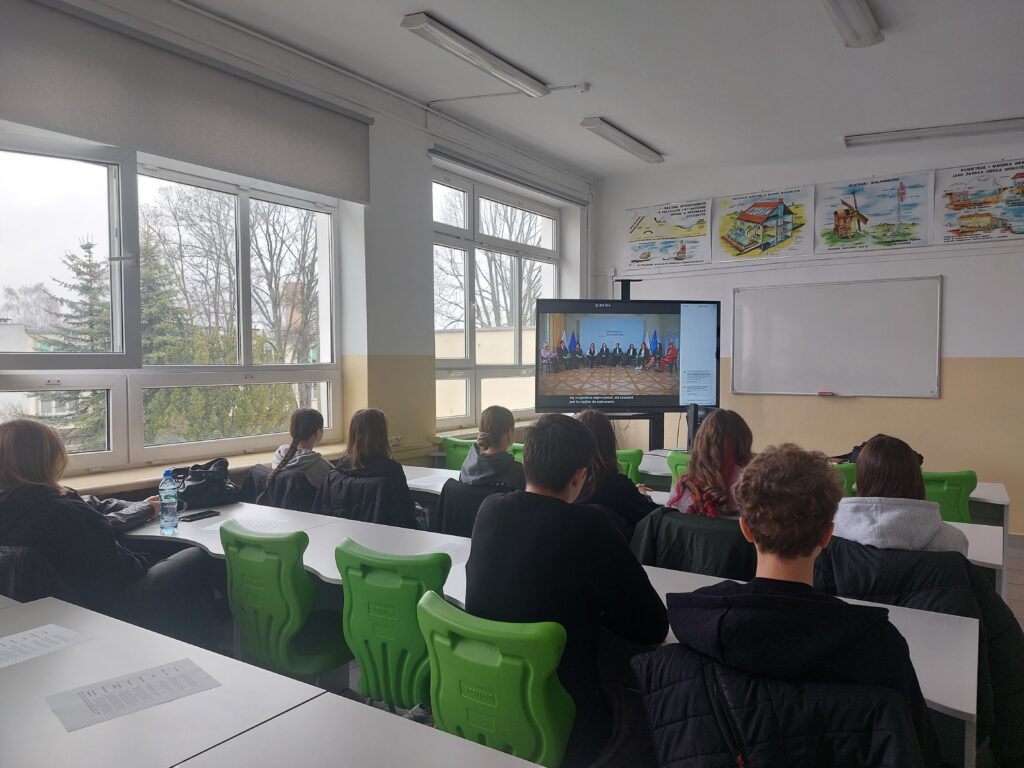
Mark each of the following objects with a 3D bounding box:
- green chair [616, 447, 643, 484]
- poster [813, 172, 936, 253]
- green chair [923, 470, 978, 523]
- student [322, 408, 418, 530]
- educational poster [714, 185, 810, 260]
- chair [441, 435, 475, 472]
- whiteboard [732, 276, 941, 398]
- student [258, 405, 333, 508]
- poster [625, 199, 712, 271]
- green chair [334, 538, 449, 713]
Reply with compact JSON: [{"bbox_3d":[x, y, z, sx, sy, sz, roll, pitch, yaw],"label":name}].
[{"bbox_3d":[0.816,0.854,4.912,0.430,0.850,0.520,1,3,35],"label":"green chair"},{"bbox_3d":[3.083,-1.455,6.077,0.918,0.617,0.010,1,3,35],"label":"poster"},{"bbox_3d":[2.269,0.886,3.908,0.450,0.870,0.510,1,2,27],"label":"green chair"},{"bbox_3d":[-0.669,0.723,3.867,0.450,1.201,0.660,1,3,33],"label":"student"},{"bbox_3d":[2.328,-1.481,6.641,0.930,0.612,0.010,1,3,34],"label":"educational poster"},{"bbox_3d":[-0.224,0.839,5.411,0.450,0.870,0.510,1,3,29],"label":"chair"},{"bbox_3d":[2.815,-0.389,6.294,1.717,0.996,0.030,1,3,35],"label":"whiteboard"},{"bbox_3d":[-1.097,0.722,4.188,0.440,1.180,0.660,1,3,35],"label":"student"},{"bbox_3d":[1.561,-1.493,7.167,0.920,0.625,0.010,1,3,34],"label":"poster"},{"bbox_3d":[-0.285,0.954,2.408,0.450,0.870,0.510,1,2,23],"label":"green chair"}]

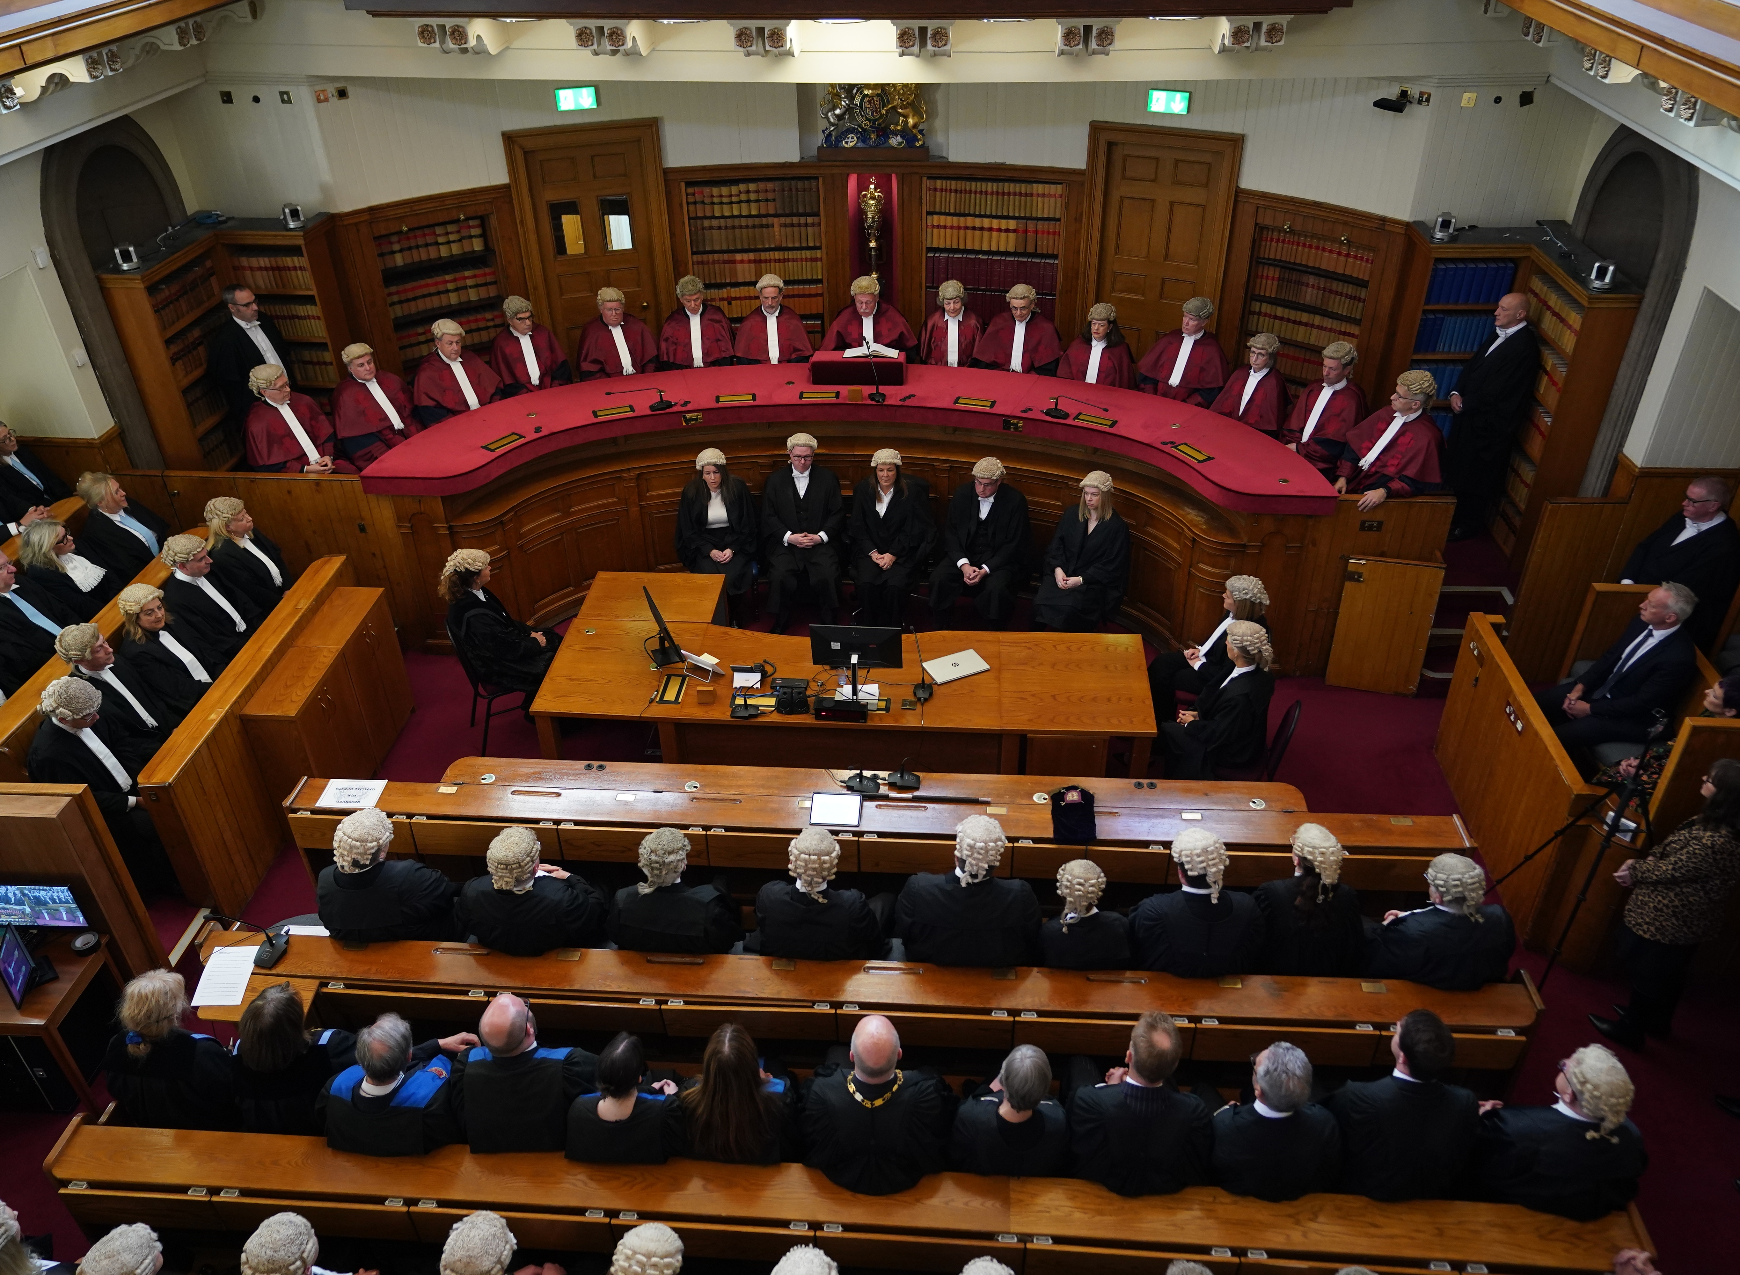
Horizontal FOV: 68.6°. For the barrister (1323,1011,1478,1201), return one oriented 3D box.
[{"bbox_3d":[2.019,1.816,5.160,0.560,1.380,0.800,0,34,2],"label":"barrister"}]

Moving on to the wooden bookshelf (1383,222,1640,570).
[{"bbox_3d":[4.293,-1.702,8.845,1.093,1.900,1.521,1,34,4],"label":"wooden bookshelf"}]

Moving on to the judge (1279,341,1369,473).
[{"bbox_3d":[2.974,-1.313,8.727,0.750,1.390,0.620,-23,40,-30],"label":"judge"}]

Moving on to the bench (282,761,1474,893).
[{"bbox_3d":[-0.020,1.125,6.486,5.737,0.788,0.525,1,34,3],"label":"bench"}]

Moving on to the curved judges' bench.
[{"bbox_3d":[-0.146,-0.881,8.901,7.171,1.394,2.020,1,34,3],"label":"curved judges' bench"}]

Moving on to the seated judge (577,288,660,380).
[{"bbox_3d":[-1.879,-1.964,9.842,0.640,1.370,0.800,-10,34,-13],"label":"seated judge"}]

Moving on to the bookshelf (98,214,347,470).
[{"bbox_3d":[-4.608,-2.039,9.596,0.990,1.860,1.500,2,34,4],"label":"bookshelf"}]

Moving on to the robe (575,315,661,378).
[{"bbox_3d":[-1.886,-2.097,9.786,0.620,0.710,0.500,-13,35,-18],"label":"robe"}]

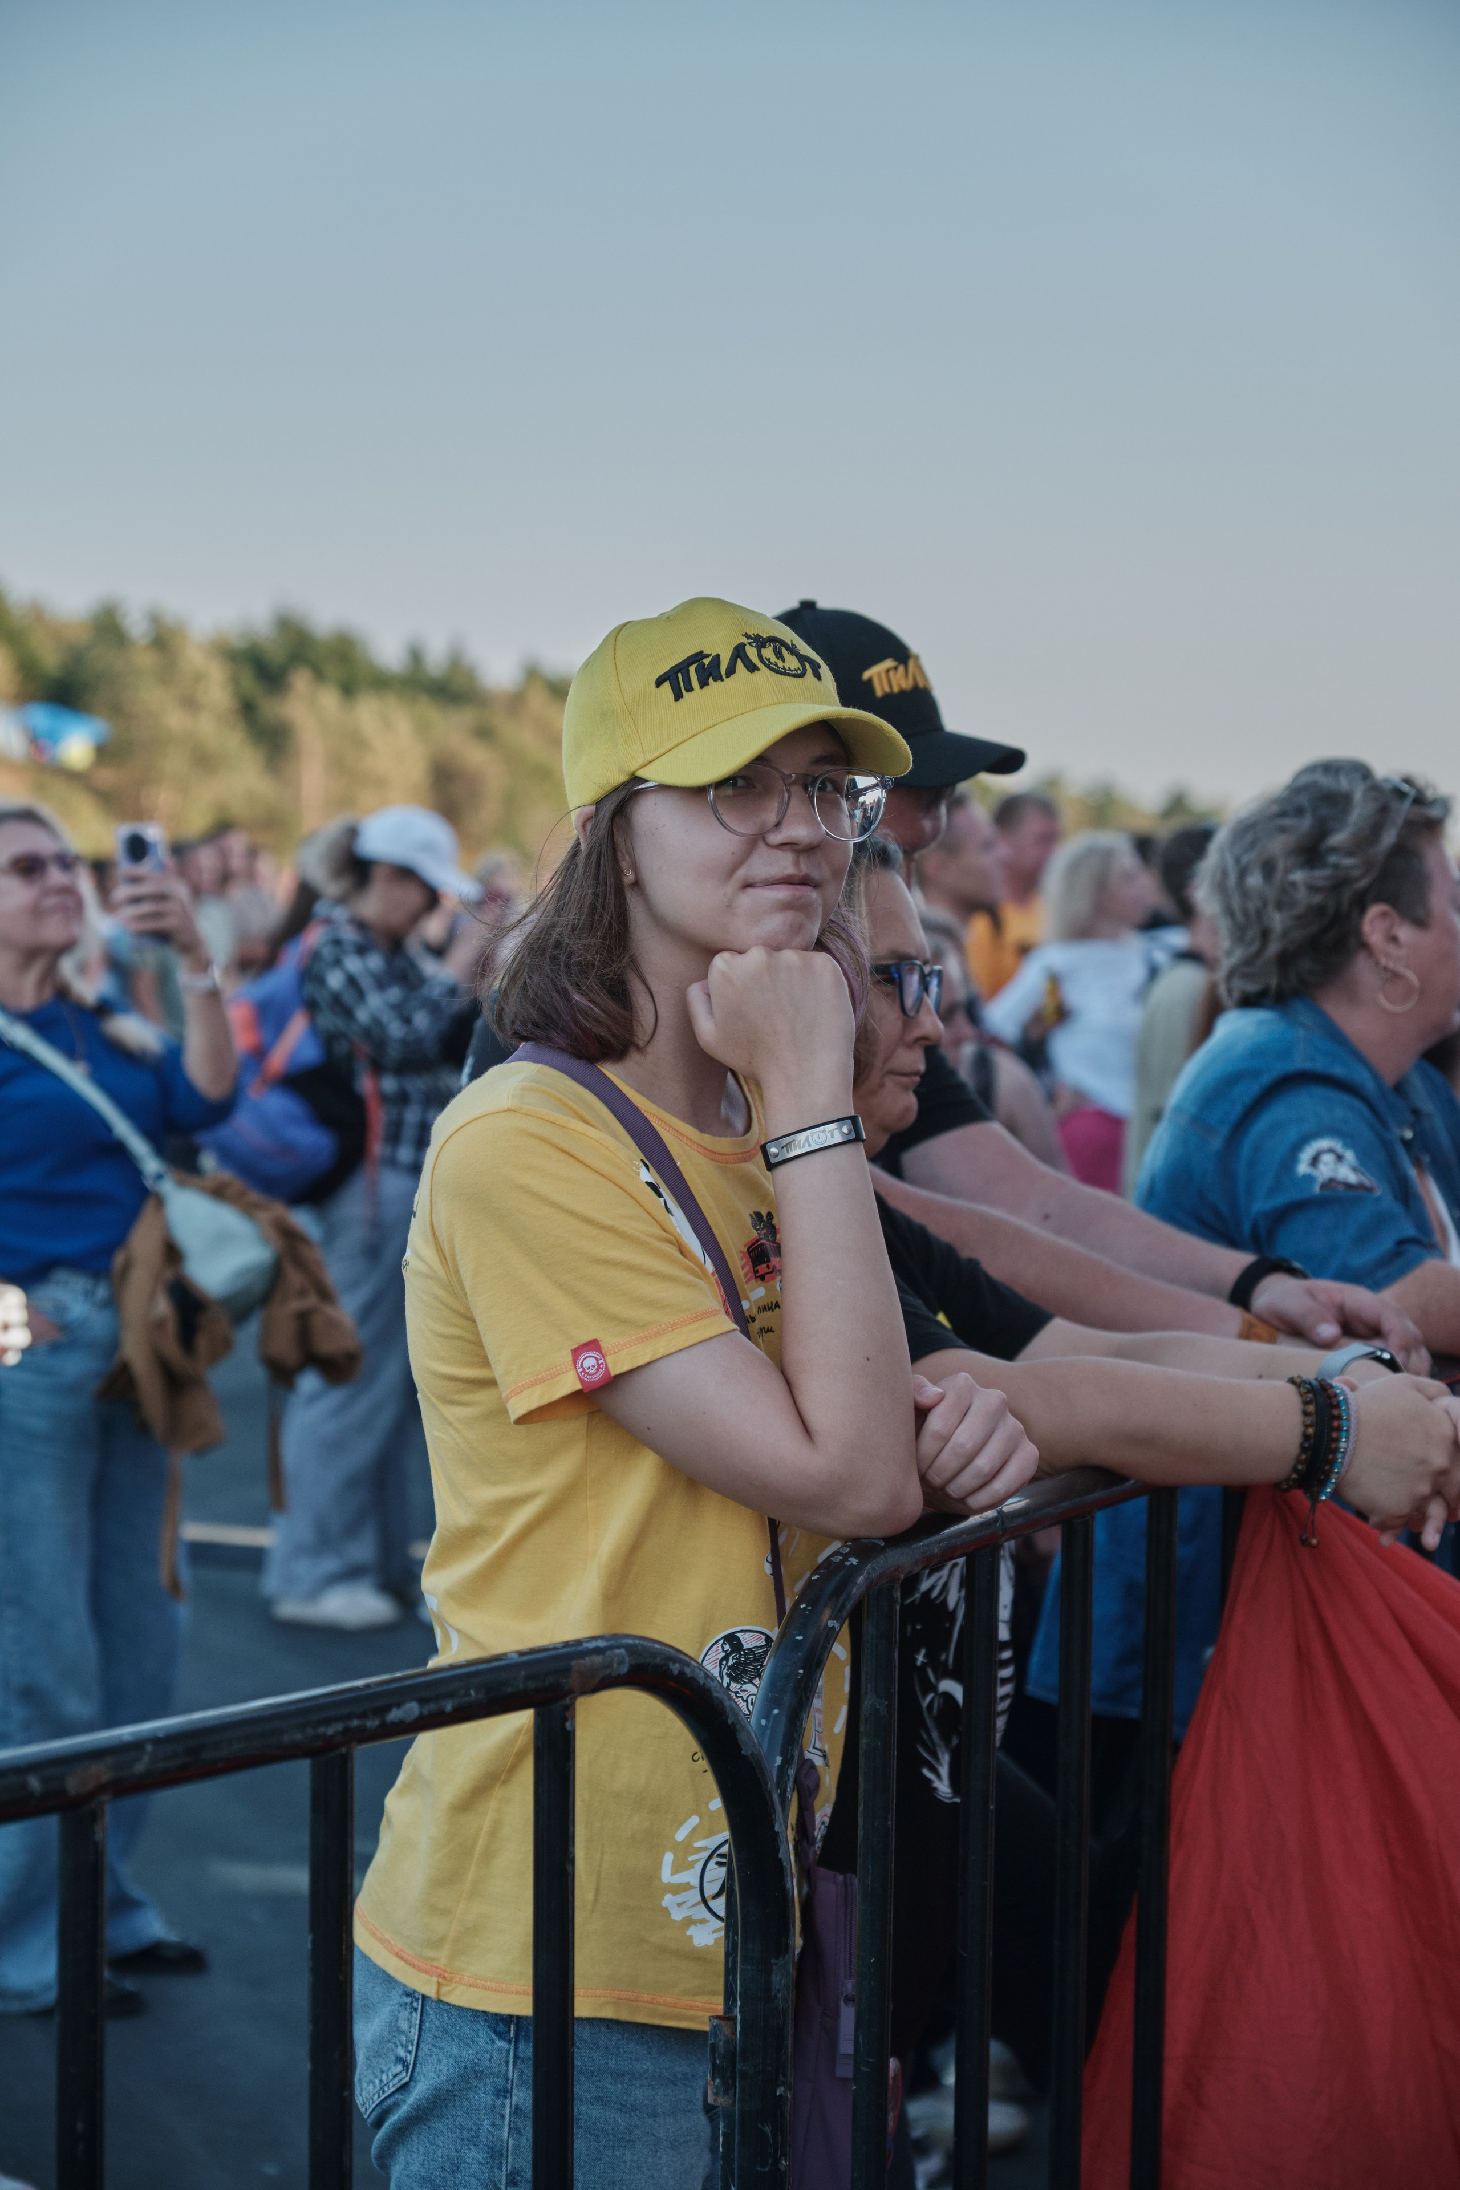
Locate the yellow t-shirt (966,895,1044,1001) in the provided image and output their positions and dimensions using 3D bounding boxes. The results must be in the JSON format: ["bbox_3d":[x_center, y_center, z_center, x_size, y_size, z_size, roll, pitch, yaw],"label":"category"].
[{"bbox_3d":[0.672,-0.133,11.300,0.290,0.690,0.500,4,4,44],"label":"yellow t-shirt"}]

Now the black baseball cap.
[{"bbox_3d":[0.097,-0.315,3.840,0.270,0.145,0.180,2,3,20],"label":"black baseball cap"}]

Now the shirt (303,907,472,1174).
[{"bbox_3d":[-0.669,-0.110,9.600,0.380,0.570,0.450,2,3,18],"label":"shirt"}]

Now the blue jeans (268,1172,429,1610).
[{"bbox_3d":[-0.740,0.552,9.600,0.330,0.930,0.400,2,3,18],"label":"blue jeans"}]

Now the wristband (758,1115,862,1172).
[{"bbox_3d":[0.051,0.030,2.990,0.064,0.018,0.052,-18,0,0],"label":"wristband"}]

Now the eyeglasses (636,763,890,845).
[{"bbox_3d":[0.005,-0.183,3.090,0.140,0.050,0.145,-2,4,-34],"label":"eyeglasses"}]

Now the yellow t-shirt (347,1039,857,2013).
[{"bbox_3d":[-0.086,0.277,3.150,0.310,0.615,0.440,2,4,25],"label":"yellow t-shirt"}]

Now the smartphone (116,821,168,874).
[{"bbox_3d":[-0.764,-0.278,6.350,0.075,0.160,0.009,-8,3,-33],"label":"smartphone"}]

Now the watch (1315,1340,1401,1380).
[{"bbox_3d":[0.443,0.199,3.420,0.032,0.052,0.062,0,-40,41],"label":"watch"}]

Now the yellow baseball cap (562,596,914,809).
[{"bbox_3d":[0.004,-0.248,3.090,0.178,0.138,0.265,-2,4,-34],"label":"yellow baseball cap"}]

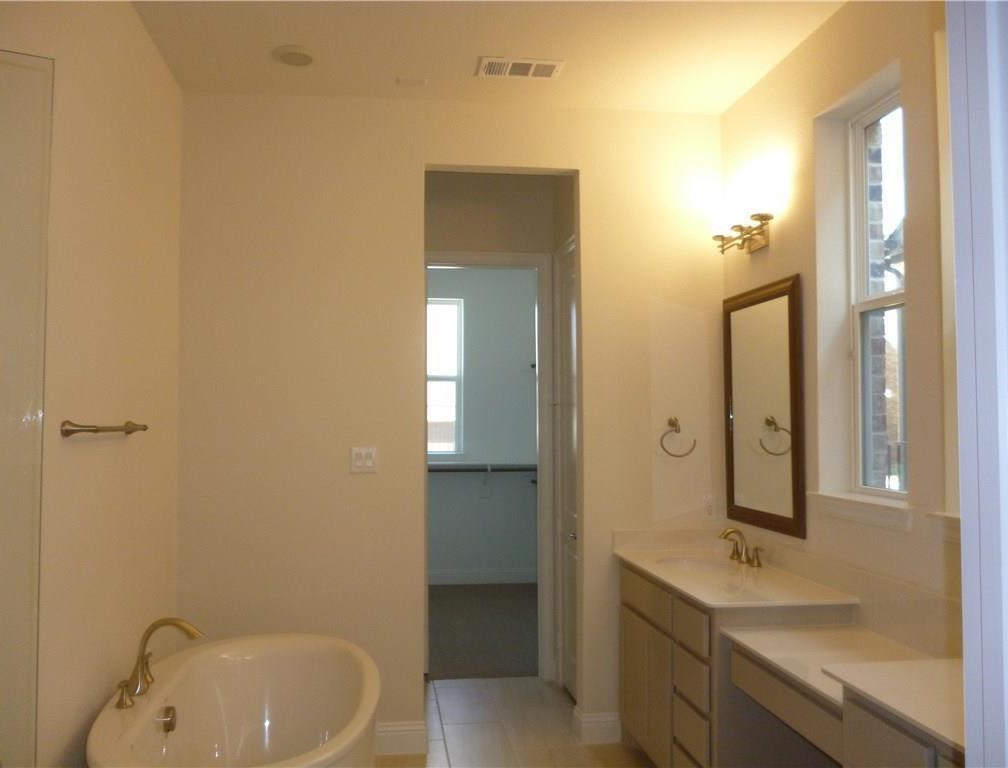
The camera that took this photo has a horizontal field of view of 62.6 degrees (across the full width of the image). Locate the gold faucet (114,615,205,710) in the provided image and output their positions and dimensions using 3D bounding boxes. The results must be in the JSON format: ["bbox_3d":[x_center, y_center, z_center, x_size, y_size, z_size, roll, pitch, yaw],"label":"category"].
[{"bbox_3d":[-1.173,0.942,2.866,0.248,0.256,0.302,0,-2,-8],"label":"gold faucet"}]

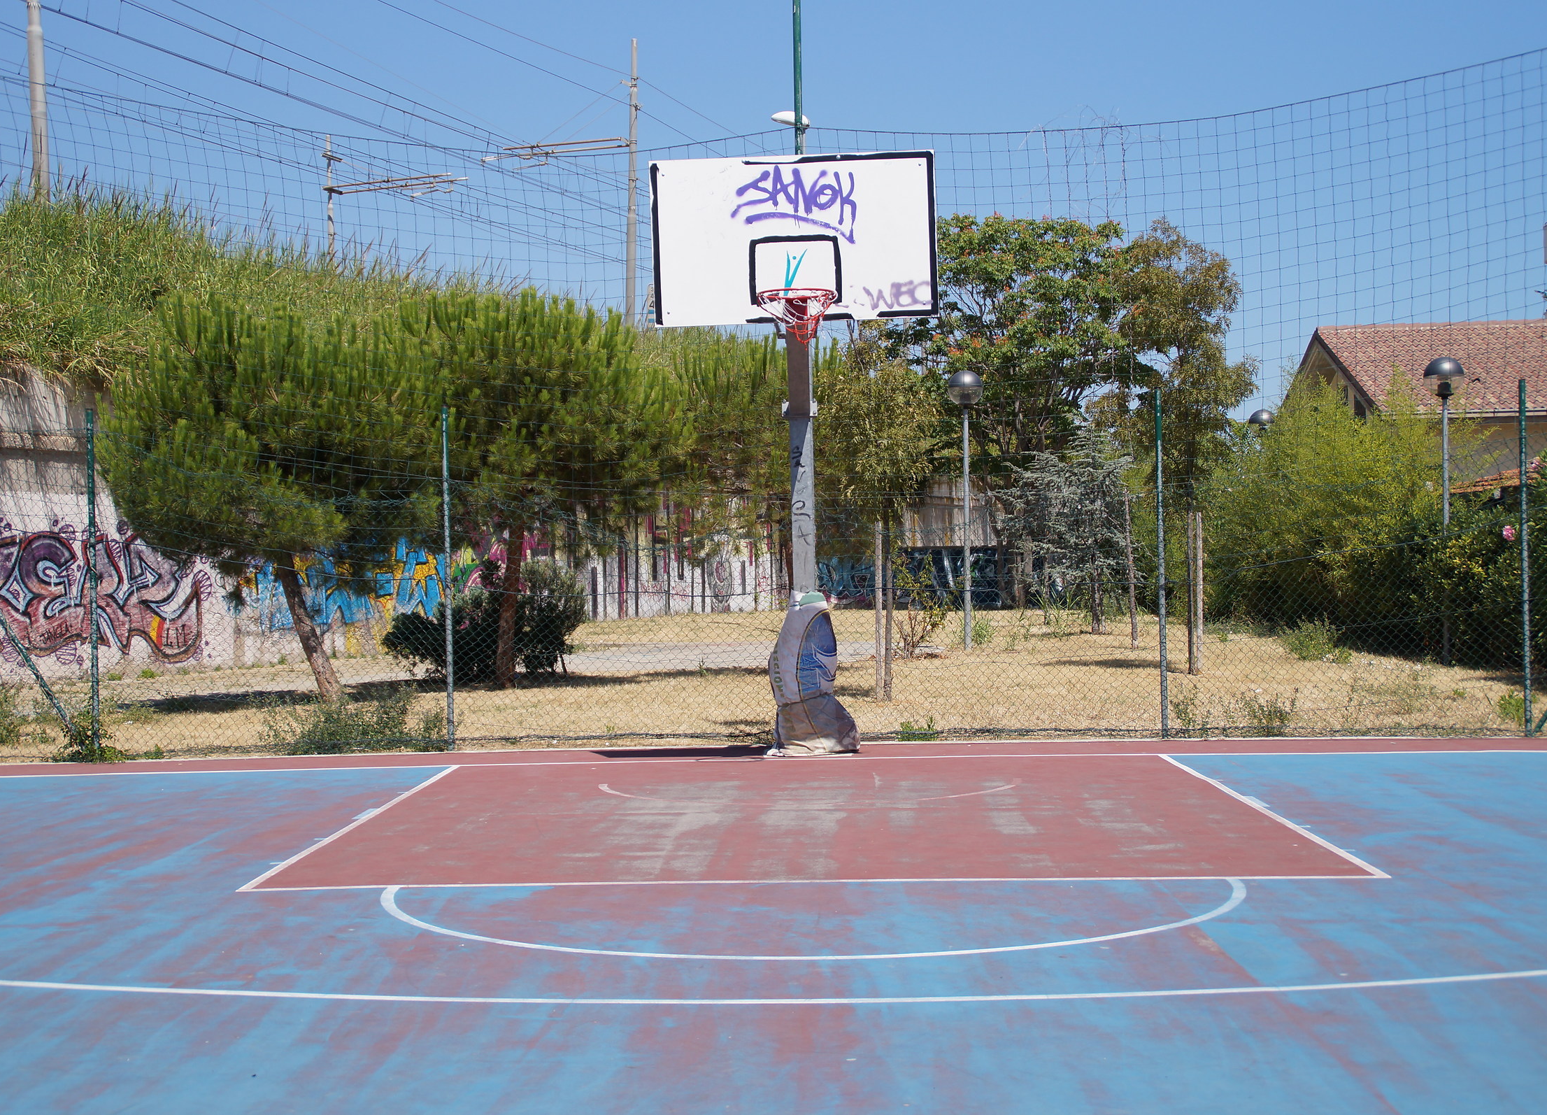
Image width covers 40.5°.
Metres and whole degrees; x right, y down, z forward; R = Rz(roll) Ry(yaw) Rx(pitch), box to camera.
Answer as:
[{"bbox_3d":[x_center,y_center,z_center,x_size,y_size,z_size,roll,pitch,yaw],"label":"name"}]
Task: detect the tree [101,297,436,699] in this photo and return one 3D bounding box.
[{"bbox_3d":[-5.042,-0.535,20.900,3.350,4.044,3.300,-1,0,1],"label":"tree"}]

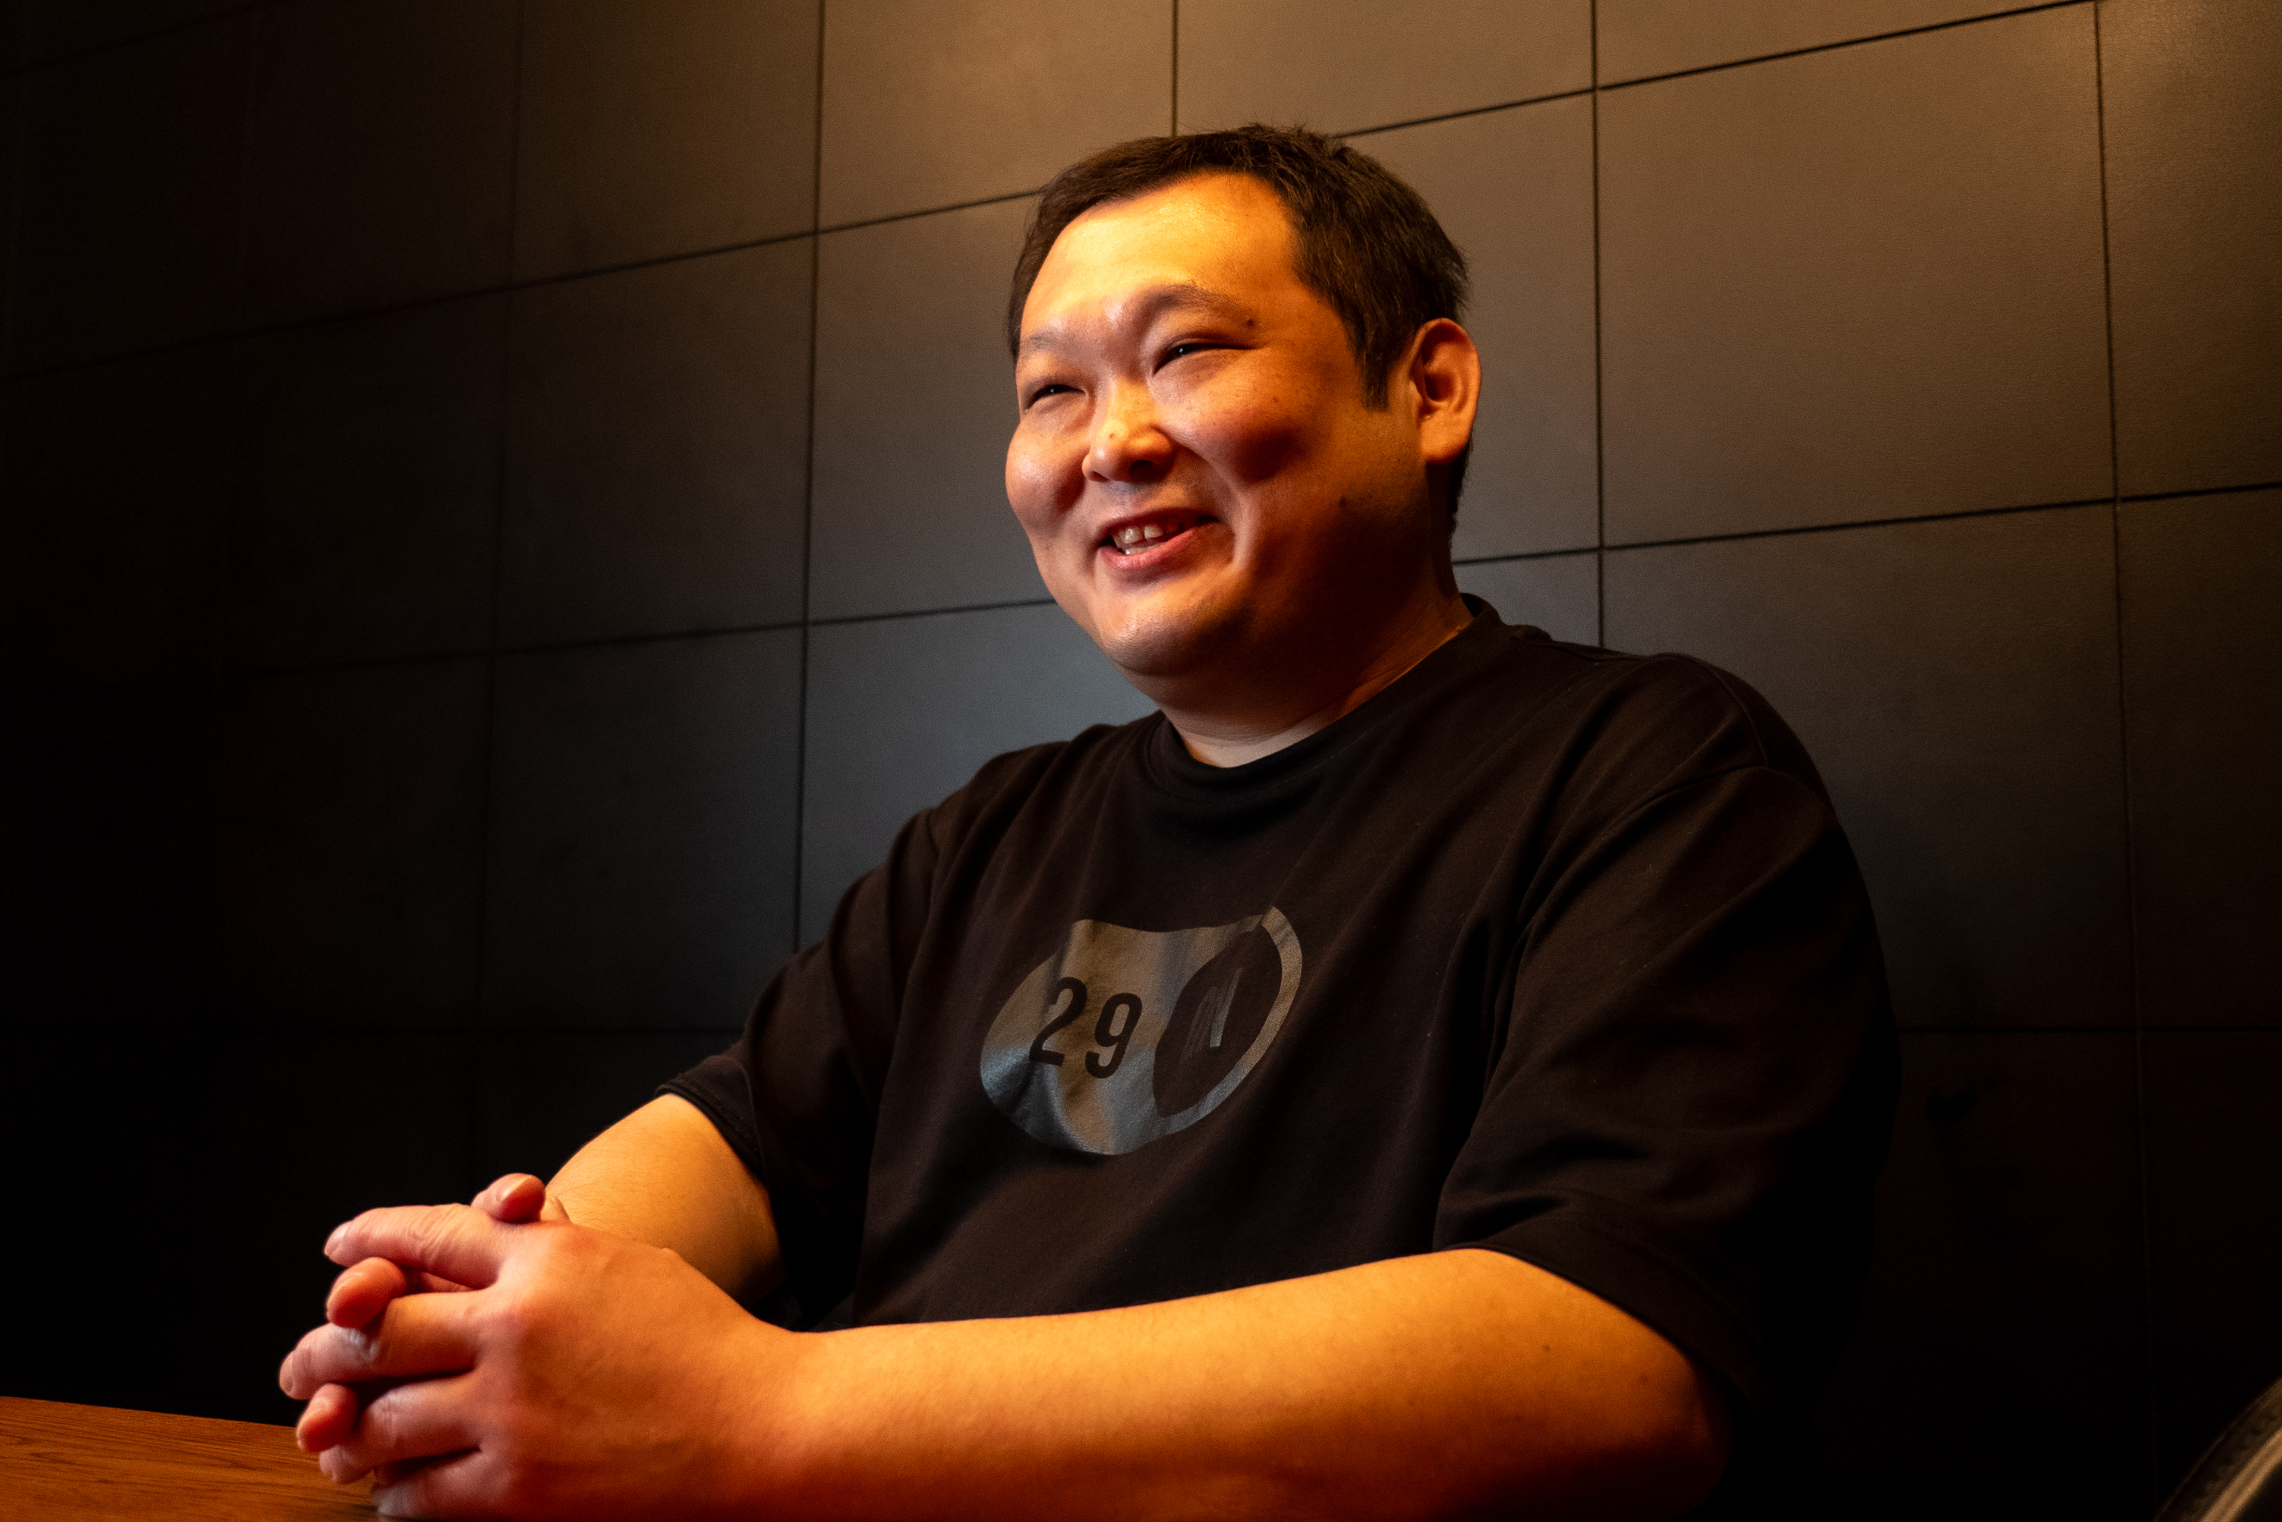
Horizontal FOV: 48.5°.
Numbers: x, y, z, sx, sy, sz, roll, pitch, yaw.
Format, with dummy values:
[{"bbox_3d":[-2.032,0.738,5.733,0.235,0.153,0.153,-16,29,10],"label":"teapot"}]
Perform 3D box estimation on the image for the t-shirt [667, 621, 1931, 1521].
[{"bbox_3d":[0.078,0.195,1.150,0.540,0.560,0.360,-4,-8,37],"label":"t-shirt"}]

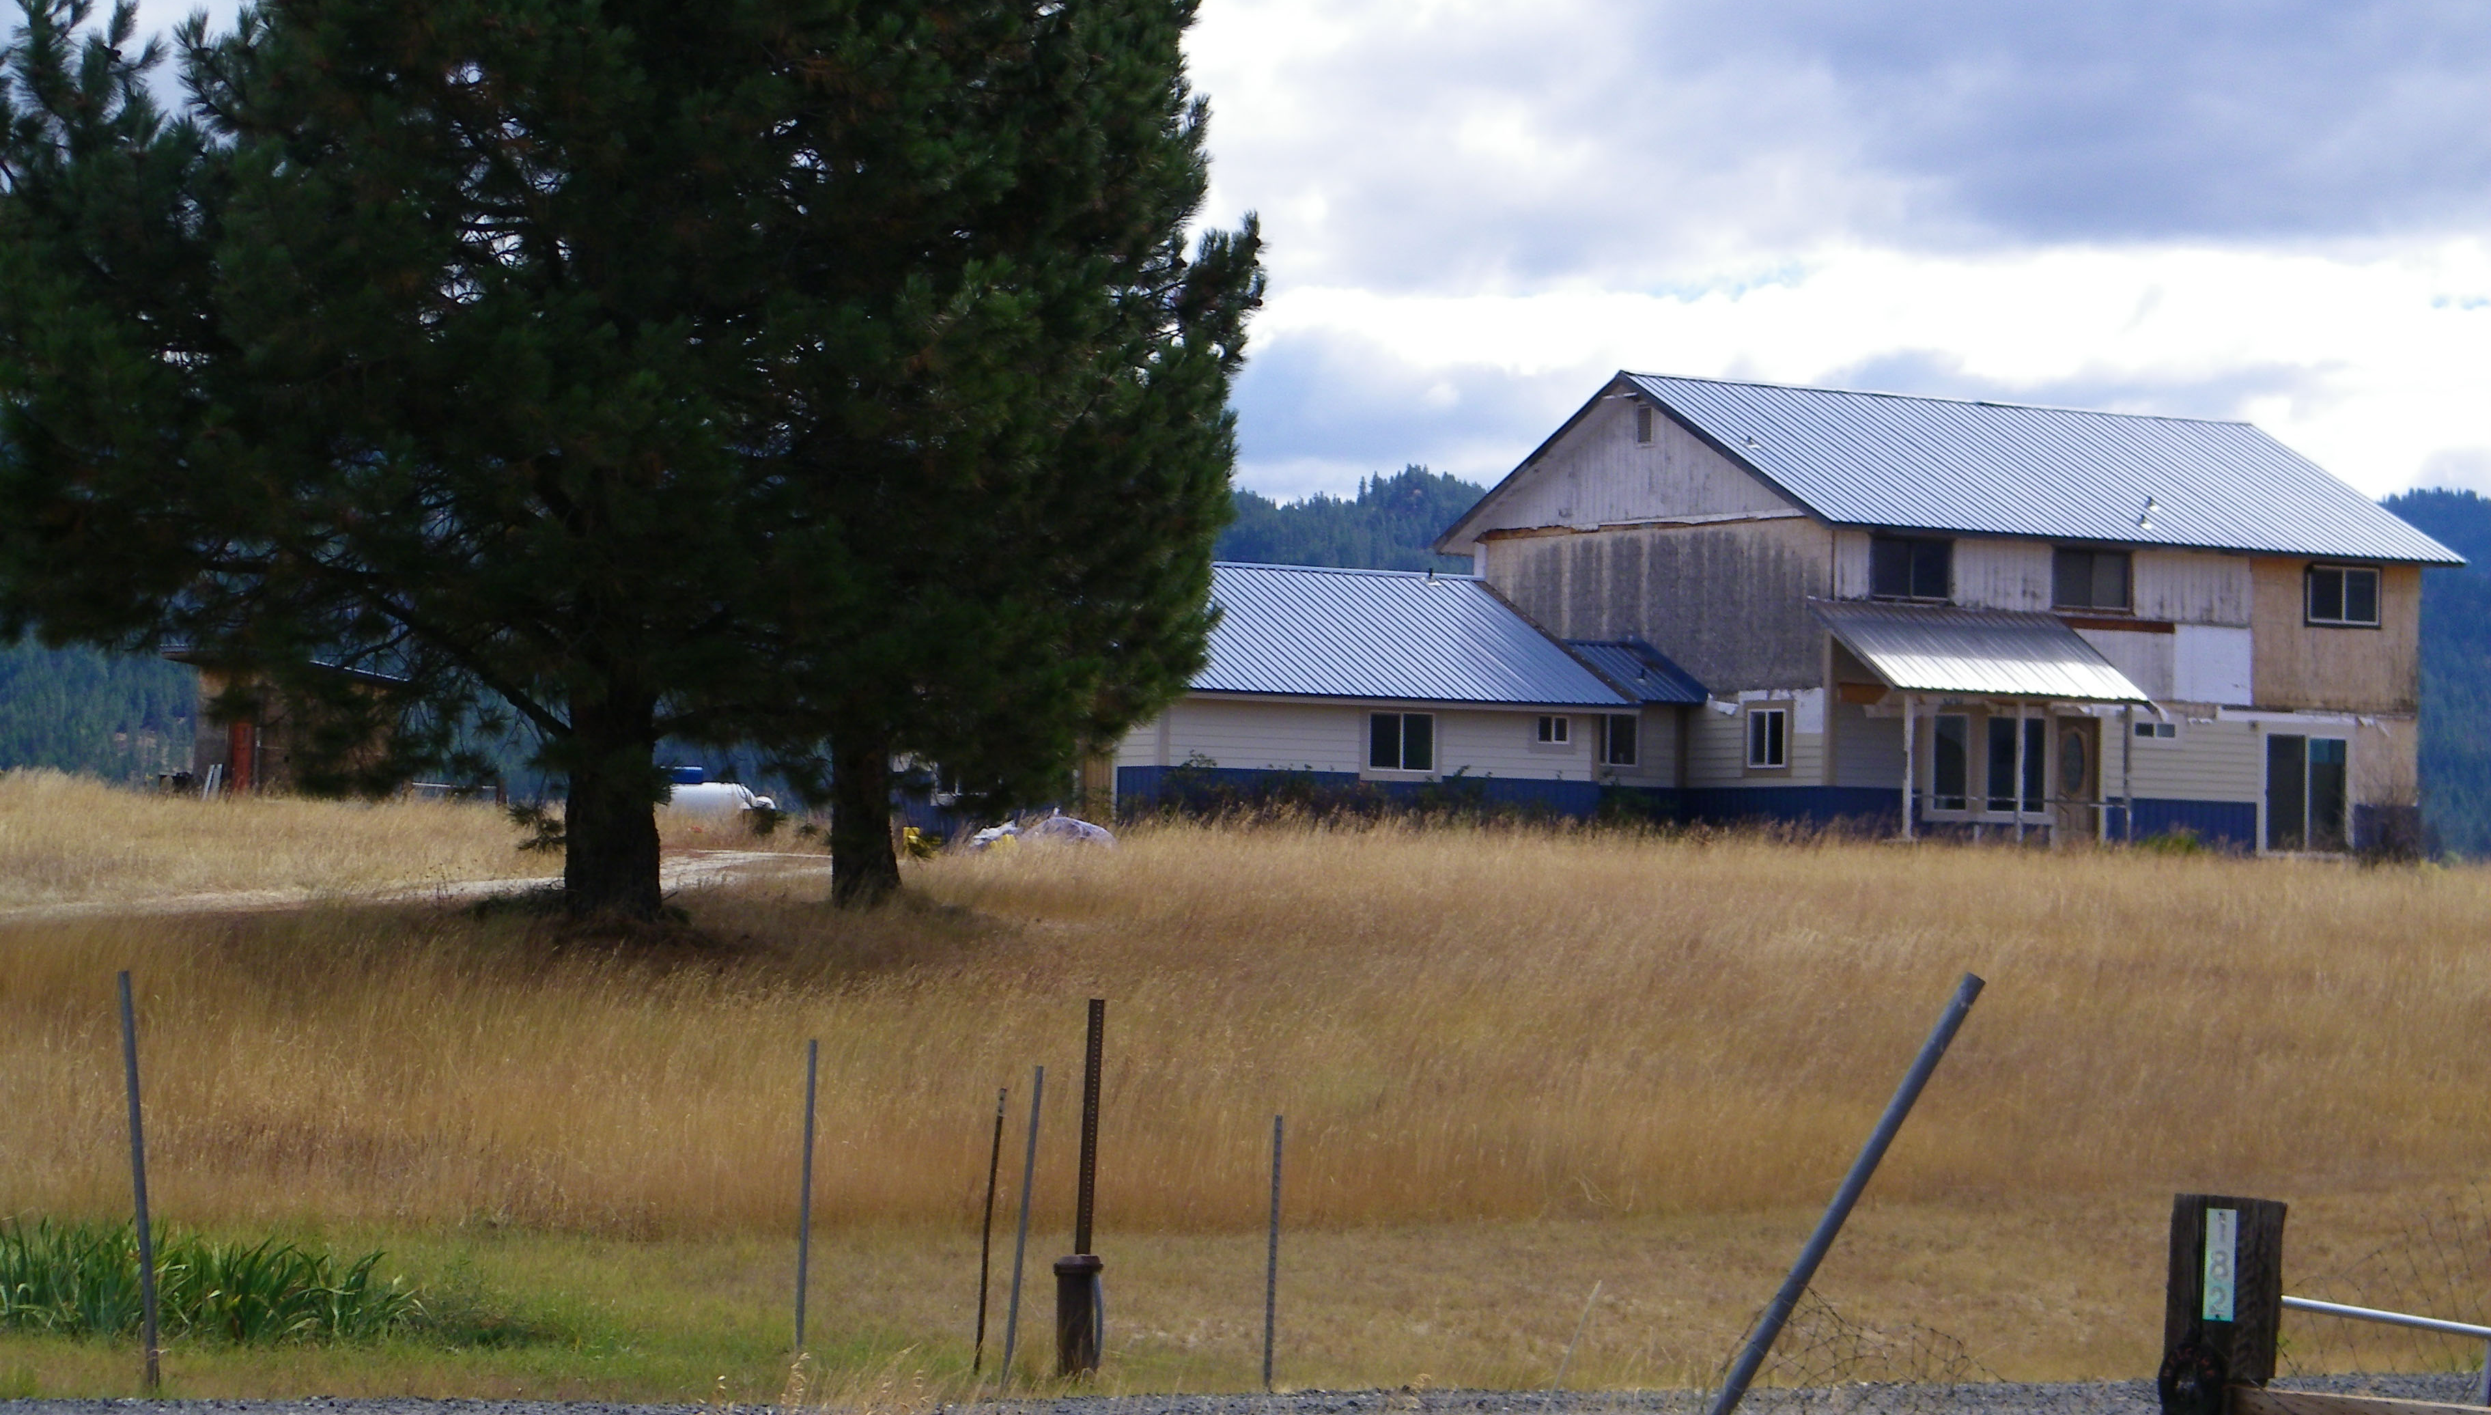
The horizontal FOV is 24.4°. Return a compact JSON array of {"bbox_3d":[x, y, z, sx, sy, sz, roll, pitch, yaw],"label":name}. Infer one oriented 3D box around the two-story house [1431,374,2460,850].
[{"bbox_3d":[12.560,-1.393,100.867,14.074,8.069,12.201,2,-2,-33],"label":"two-story house"}]

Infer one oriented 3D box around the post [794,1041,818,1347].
[{"bbox_3d":[-2.116,2.372,27.820,0.036,1.527,0.036,3,-1,0],"label":"post"}]

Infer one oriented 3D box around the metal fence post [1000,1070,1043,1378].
[{"bbox_3d":[-1.042,2.416,26.869,0.037,1.487,0.037,7,-1,0],"label":"metal fence post"}]

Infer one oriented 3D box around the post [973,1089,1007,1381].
[{"bbox_3d":[-1.203,2.472,27.167,0.040,1.358,0.040,6,-1,0],"label":"post"}]

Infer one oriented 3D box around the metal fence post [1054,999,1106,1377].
[{"bbox_3d":[-0.786,2.275,27.173,0.240,1.792,0.230,1,-1,0],"label":"metal fence post"}]

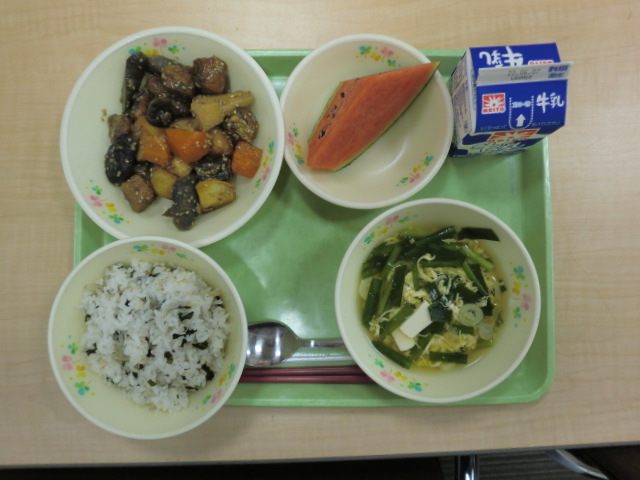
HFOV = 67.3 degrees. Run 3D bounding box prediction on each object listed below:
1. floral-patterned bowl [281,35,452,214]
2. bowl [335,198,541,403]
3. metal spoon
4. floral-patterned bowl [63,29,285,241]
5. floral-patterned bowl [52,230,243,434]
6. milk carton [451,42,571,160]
[{"bbox_3d":[0.033,-0.083,0.359,0.123,0.043,0.123,0,87,1],"label":"floral-patterned bowl"},{"bbox_3d":[0.077,0.040,0.344,0.133,0.061,0.133,0,87,1],"label":"bowl"},{"bbox_3d":[0.019,0.079,0.363,0.165,0.020,0.033,0,87,1],"label":"metal spoon"},{"bbox_3d":[-0.102,-0.070,0.357,0.155,0.050,0.155,0,87,1],"label":"floral-patterned bowl"},{"bbox_3d":[-0.113,0.065,0.345,0.132,0.059,0.132,0,87,1],"label":"floral-patterned bowl"},{"bbox_3d":[0.130,-0.099,0.340,0.058,0.082,0.058,-4,87,0],"label":"milk carton"}]

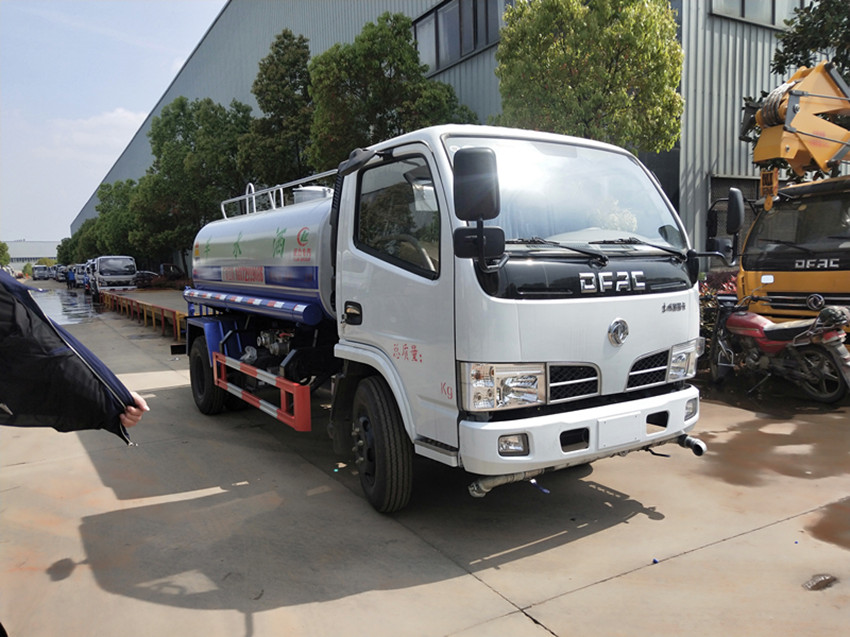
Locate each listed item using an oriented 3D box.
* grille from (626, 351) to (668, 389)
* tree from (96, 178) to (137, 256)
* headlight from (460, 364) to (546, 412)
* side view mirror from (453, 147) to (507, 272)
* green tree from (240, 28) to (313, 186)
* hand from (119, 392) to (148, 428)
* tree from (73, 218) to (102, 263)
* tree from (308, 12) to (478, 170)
[{"bbox_3d":[1.295,0.295,3.580,0.370,0.195,0.070,-4,6,-33],"label":"grille"},{"bbox_3d":[-27.764,-7.809,54.723,3.900,9.200,3.900,-3,6,-27],"label":"tree"},{"bbox_3d":[0.398,0.331,3.052,0.455,0.225,0.170,-4,6,-33],"label":"headlight"},{"bbox_3d":[0.248,-0.487,2.740,0.235,0.540,0.150,-3,6,-22],"label":"side view mirror"},{"bbox_3d":[-4.953,-4.826,20.227,2.800,9.110,2.800,-2,5,-13],"label":"green tree"},{"bbox_3d":[-0.791,0.246,1.660,0.090,0.100,0.085,0,4,0],"label":"hand"},{"bbox_3d":[-48.562,-10.287,87.754,4.100,8.500,4.100,-3,6,-29],"label":"tree"},{"bbox_3d":[-0.833,-3.376,14.312,3.900,7.220,3.800,-1,5,-3],"label":"tree"}]

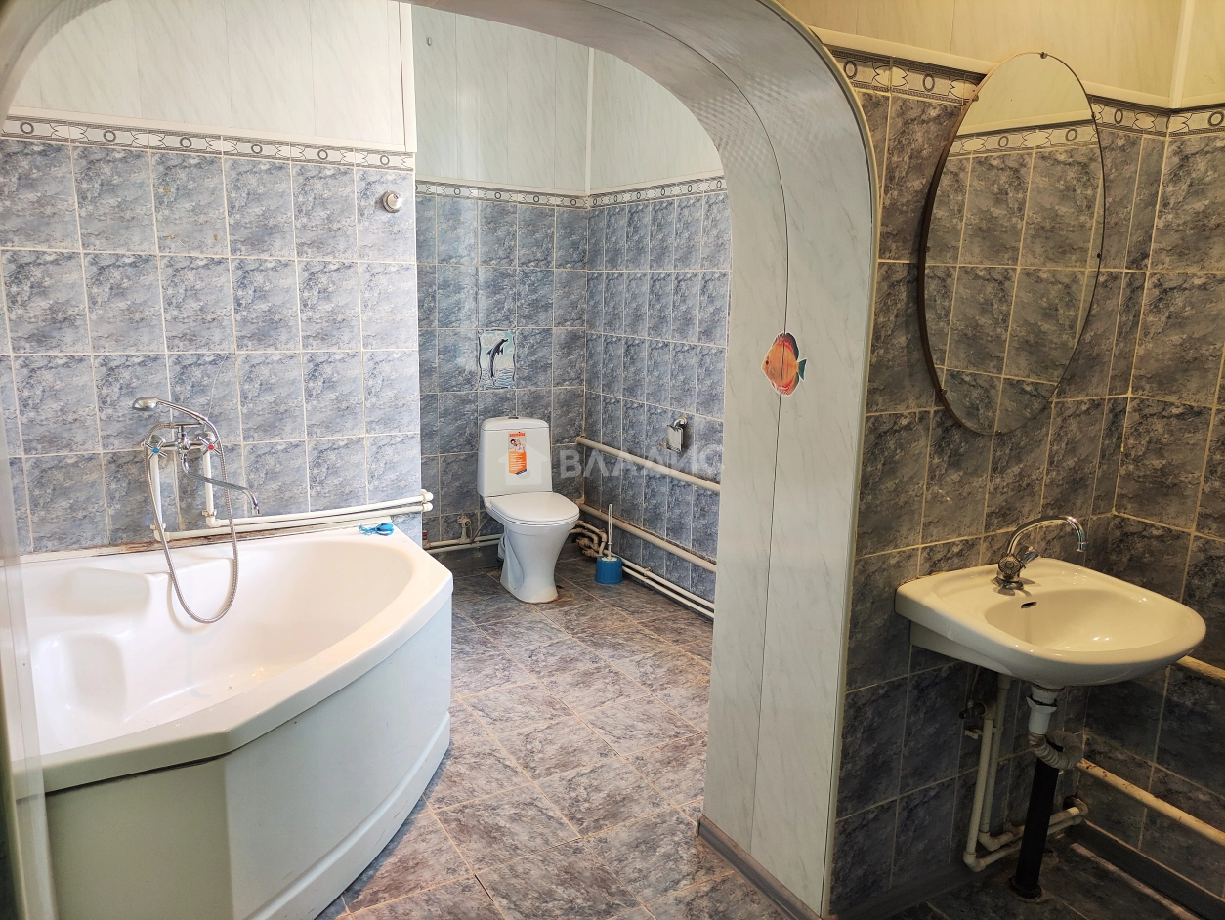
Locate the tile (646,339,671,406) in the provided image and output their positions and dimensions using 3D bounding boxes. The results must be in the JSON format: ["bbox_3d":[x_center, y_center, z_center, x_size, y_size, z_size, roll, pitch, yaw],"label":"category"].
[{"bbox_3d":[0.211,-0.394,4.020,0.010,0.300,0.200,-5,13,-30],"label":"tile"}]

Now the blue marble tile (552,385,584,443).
[{"bbox_3d":[-0.233,-0.230,4.650,0.183,0.300,0.010,-5,13,-30],"label":"blue marble tile"}]

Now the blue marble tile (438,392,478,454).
[{"bbox_3d":[-0.756,-0.183,4.368,0.200,0.300,0.010,-5,13,-28],"label":"blue marble tile"}]

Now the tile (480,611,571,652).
[{"bbox_3d":[-0.366,0.720,3.698,0.300,0.010,0.300,-5,13,-30],"label":"tile"}]

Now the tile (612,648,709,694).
[{"bbox_3d":[0.197,0.801,3.339,0.300,0.010,0.300,-5,13,-30],"label":"tile"}]

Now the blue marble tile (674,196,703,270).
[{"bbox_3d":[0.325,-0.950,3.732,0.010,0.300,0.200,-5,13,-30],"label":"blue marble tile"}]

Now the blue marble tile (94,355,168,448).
[{"bbox_3d":[-1.491,-0.178,2.757,0.200,0.300,0.010,-5,13,-28],"label":"blue marble tile"}]

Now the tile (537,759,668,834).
[{"bbox_3d":[-0.022,0.952,2.509,0.300,0.010,0.300,-5,13,-30],"label":"tile"}]

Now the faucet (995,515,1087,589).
[{"bbox_3d":[0.905,0.196,1.868,0.115,0.187,0.185,-6,14,-34],"label":"faucet"}]

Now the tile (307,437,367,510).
[{"bbox_3d":[-0.969,0.071,3.118,0.200,0.300,0.010,-5,13,-27],"label":"tile"}]

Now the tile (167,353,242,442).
[{"bbox_3d":[-1.322,-0.197,2.873,0.200,0.300,0.010,-5,13,-27],"label":"tile"}]

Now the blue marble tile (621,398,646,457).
[{"bbox_3d":[0.103,-0.136,4.266,0.010,0.300,0.200,-5,13,-30],"label":"blue marble tile"}]

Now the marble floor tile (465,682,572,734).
[{"bbox_3d":[-0.320,0.854,3.037,0.300,0.010,0.300,-5,13,-29],"label":"marble floor tile"}]

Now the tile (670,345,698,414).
[{"bbox_3d":[0.312,-0.358,3.844,0.010,0.300,0.200,-5,13,-30],"label":"tile"}]

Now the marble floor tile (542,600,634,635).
[{"bbox_3d":[-0.106,0.689,3.817,0.300,0.010,0.300,-5,13,-30],"label":"marble floor tile"}]

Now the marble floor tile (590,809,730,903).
[{"bbox_3d":[0.130,1.011,2.269,0.300,0.010,0.300,-5,13,-30],"label":"marble floor tile"}]

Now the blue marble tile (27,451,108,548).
[{"bbox_3d":[-1.687,0.131,2.742,0.200,0.300,0.010,-5,13,-28],"label":"blue marble tile"}]

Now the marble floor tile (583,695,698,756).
[{"bbox_3d":[0.086,0.874,2.910,0.300,0.010,0.300,-5,13,-30],"label":"marble floor tile"}]

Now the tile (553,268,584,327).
[{"bbox_3d":[-0.217,-0.824,4.549,0.188,0.300,0.010,-5,13,-28],"label":"tile"}]

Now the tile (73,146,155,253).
[{"bbox_3d":[-1.490,-0.776,2.663,0.200,0.300,0.010,-5,13,-27],"label":"tile"}]

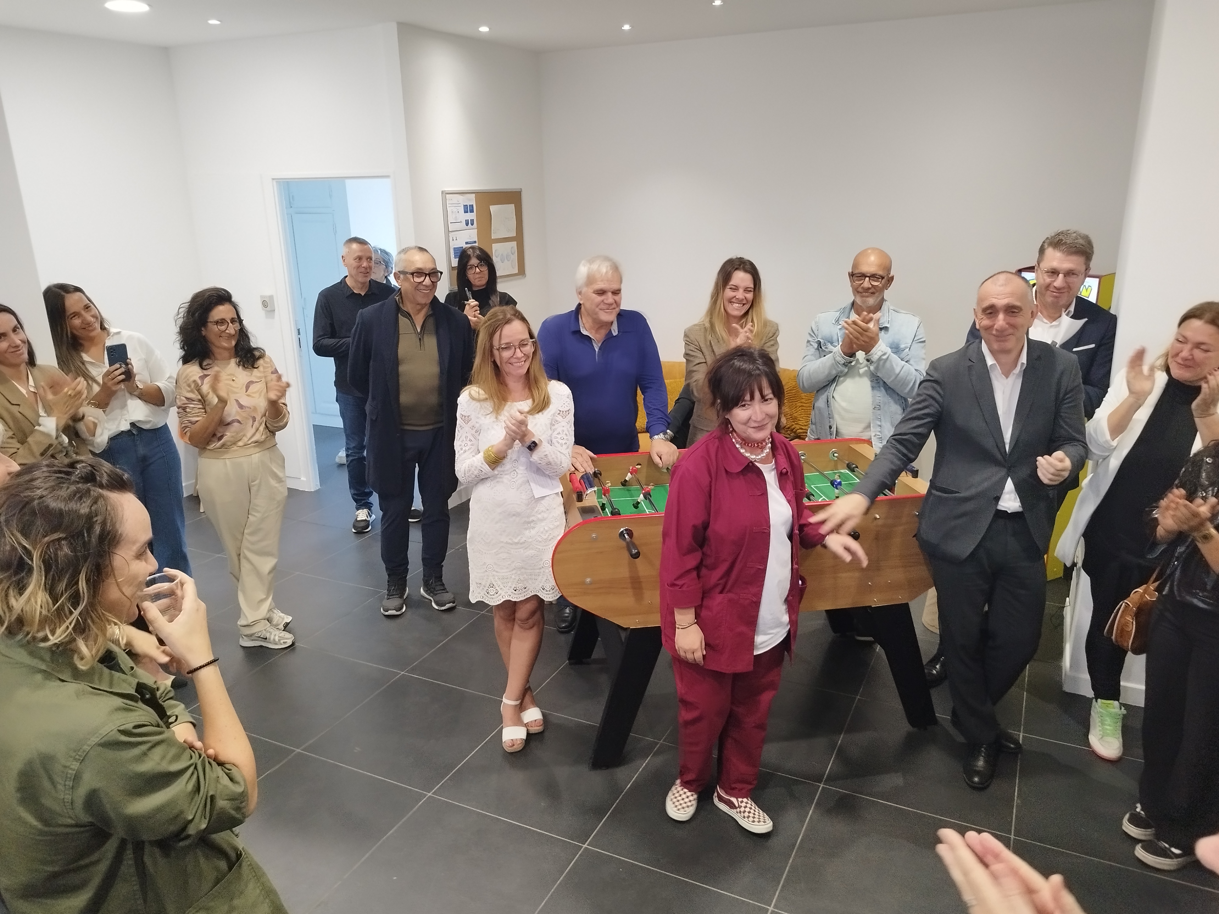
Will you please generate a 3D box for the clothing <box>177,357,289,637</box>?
[{"bbox_3d":[-1.581,0.195,3.874,0.480,1.320,0.380,-15,22,-38],"label":"clothing"}]

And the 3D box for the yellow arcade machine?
[{"bbox_3d":[2.284,-0.194,4.577,0.560,1.550,0.480,-11,19,-29],"label":"yellow arcade machine"}]

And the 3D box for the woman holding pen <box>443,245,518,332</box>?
[{"bbox_3d":[-0.773,-0.448,5.444,0.460,1.660,0.400,-5,17,-13],"label":"woman holding pen"}]

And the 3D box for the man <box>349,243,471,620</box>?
[{"bbox_3d":[-0.946,-0.112,4.234,0.570,1.730,0.400,-6,18,-16],"label":"man"}]

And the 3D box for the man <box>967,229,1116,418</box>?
[{"bbox_3d":[1.631,0.020,3.499,0.560,1.790,0.420,5,18,21],"label":"man"}]

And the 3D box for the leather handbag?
[{"bbox_3d":[1.647,0.483,2.709,0.240,0.235,0.120,-7,18,-19],"label":"leather handbag"}]

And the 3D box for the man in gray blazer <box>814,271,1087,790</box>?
[{"bbox_3d":[1.137,0.225,3.003,0.850,1.710,0.500,6,18,22],"label":"man in gray blazer"}]

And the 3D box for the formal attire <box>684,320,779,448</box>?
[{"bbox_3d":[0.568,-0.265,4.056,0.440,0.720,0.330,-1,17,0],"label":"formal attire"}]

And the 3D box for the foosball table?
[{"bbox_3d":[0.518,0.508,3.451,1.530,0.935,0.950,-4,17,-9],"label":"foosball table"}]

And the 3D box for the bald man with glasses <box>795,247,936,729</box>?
[{"bbox_3d":[1.123,-0.037,3.865,0.570,1.710,0.420,4,18,16],"label":"bald man with glasses"}]

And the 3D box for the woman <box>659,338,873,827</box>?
[{"bbox_3d":[0.446,0.404,2.795,0.640,1.520,0.430,-10,19,-27],"label":"woman"}]

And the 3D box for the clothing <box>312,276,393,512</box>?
[{"bbox_3d":[-1.468,-0.327,5.301,0.520,1.400,0.340,-11,20,-30],"label":"clothing"}]

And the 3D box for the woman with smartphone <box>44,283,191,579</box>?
[{"bbox_3d":[-2.161,0.065,3.904,0.580,1.630,0.480,-11,20,-30],"label":"woman with smartphone"}]

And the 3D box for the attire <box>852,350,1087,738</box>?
[{"bbox_3d":[1.201,0.328,2.968,0.670,1.450,0.460,4,18,17],"label":"attire"}]

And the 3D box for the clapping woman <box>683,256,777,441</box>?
[{"bbox_3d":[0.573,-0.076,4.110,0.460,1.665,0.380,0,17,3],"label":"clapping woman"}]

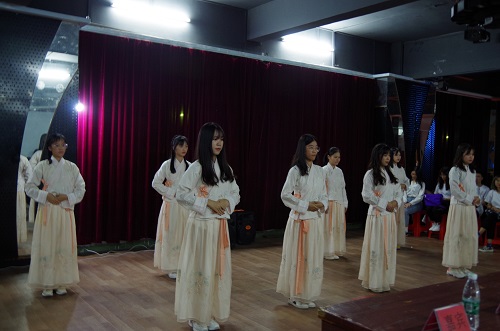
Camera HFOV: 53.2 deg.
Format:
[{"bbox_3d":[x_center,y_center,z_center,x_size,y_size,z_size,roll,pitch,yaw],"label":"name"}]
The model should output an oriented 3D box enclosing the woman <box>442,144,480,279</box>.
[{"bbox_3d":[2.610,0.545,6.128,0.460,1.610,0.390,1,0,-34],"label":"woman"}]

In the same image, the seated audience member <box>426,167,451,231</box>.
[{"bbox_3d":[3.637,0.667,9.500,0.600,1.250,0.460,1,0,-44],"label":"seated audience member"}]

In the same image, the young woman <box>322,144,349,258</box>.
[{"bbox_3d":[1.211,0.535,7.107,0.450,1.580,0.350,1,0,-32],"label":"young woman"}]

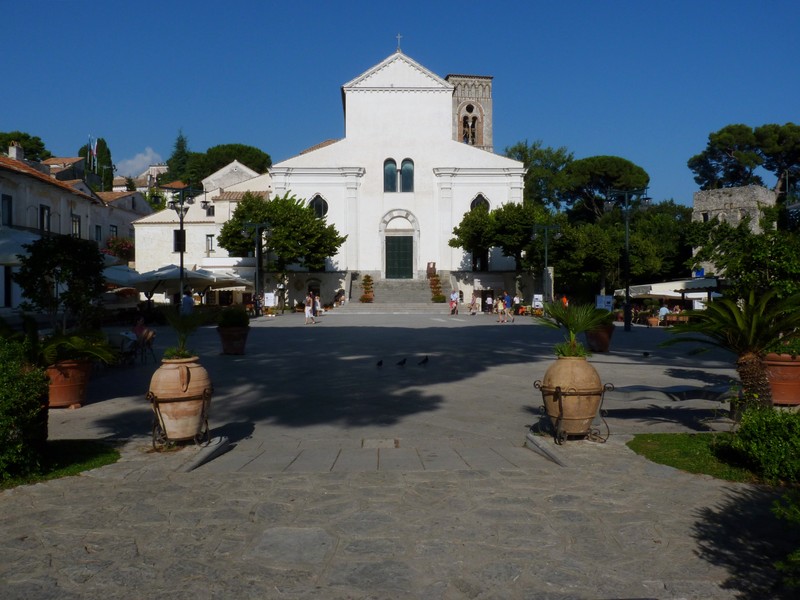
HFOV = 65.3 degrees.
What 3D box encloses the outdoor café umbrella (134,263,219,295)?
[{"bbox_3d":[-10.973,-0.214,30.500,4.000,2.900,4.000,0,1,0],"label":"outdoor café umbrella"}]

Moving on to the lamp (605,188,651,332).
[{"bbox_3d":[9.398,-1.618,25.778,1.950,5.850,1.950,0,1,0],"label":"lamp"}]

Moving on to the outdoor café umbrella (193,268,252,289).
[{"bbox_3d":[-10.616,-0.306,36.500,3.900,2.900,3.900,0,1,0],"label":"outdoor café umbrella"}]

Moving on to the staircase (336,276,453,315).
[{"bbox_3d":[-0.279,-0.319,49.800,9.200,2.700,6.200,0,1,0],"label":"staircase"}]

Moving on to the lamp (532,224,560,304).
[{"bbox_3d":[9.700,-2.000,41.600,2.000,6.250,1.800,0,1,0],"label":"lamp"}]

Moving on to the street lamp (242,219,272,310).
[{"bbox_3d":[-9.500,-2.000,41.600,2.000,6.250,1.800,0,1,0],"label":"street lamp"}]

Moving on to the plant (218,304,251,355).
[{"bbox_3d":[-4.460,0.780,16.764,0.860,1.330,0.860,0,1,0],"label":"plant"}]

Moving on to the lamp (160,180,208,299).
[{"bbox_3d":[-8.811,-1.660,25.278,1.950,5.950,1.950,0,1,0],"label":"lamp"}]

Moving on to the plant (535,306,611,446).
[{"bbox_3d":[1.880,0.747,6.762,0.840,1.460,0.800,0,1,0],"label":"plant"}]

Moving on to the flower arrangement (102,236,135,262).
[{"bbox_3d":[-22.105,-3.966,49.000,2.600,2.100,1.800,0,1,0],"label":"flower arrangement"}]

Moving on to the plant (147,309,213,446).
[{"bbox_3d":[-2.345,0.831,6.650,0.750,1.470,0.740,0,1,0],"label":"plant"}]

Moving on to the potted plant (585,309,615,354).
[{"bbox_3d":[5.596,0.820,17.415,0.840,1.230,0.840,0,1,0],"label":"potted plant"}]

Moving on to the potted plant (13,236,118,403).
[{"bbox_3d":[-5.258,0.312,9.750,1.650,2.650,1.600,0,1,0],"label":"potted plant"}]

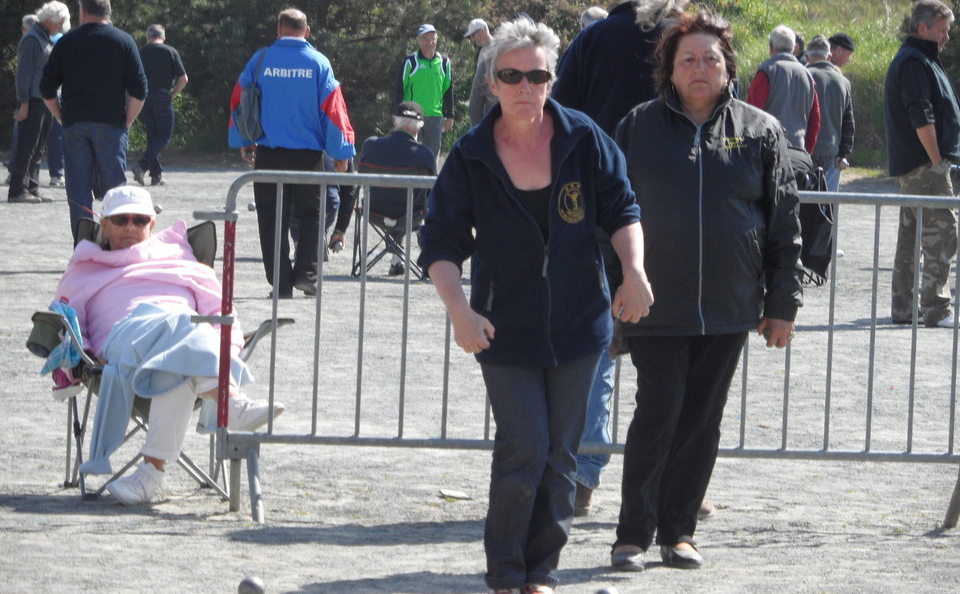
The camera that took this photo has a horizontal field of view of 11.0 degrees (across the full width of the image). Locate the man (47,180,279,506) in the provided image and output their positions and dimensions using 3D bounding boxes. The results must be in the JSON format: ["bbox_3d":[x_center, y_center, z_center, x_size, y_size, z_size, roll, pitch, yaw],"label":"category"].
[{"bbox_3d":[-1.030,0.153,16.450,0.720,1.020,0.880,1,3,-6],"label":"man"}]

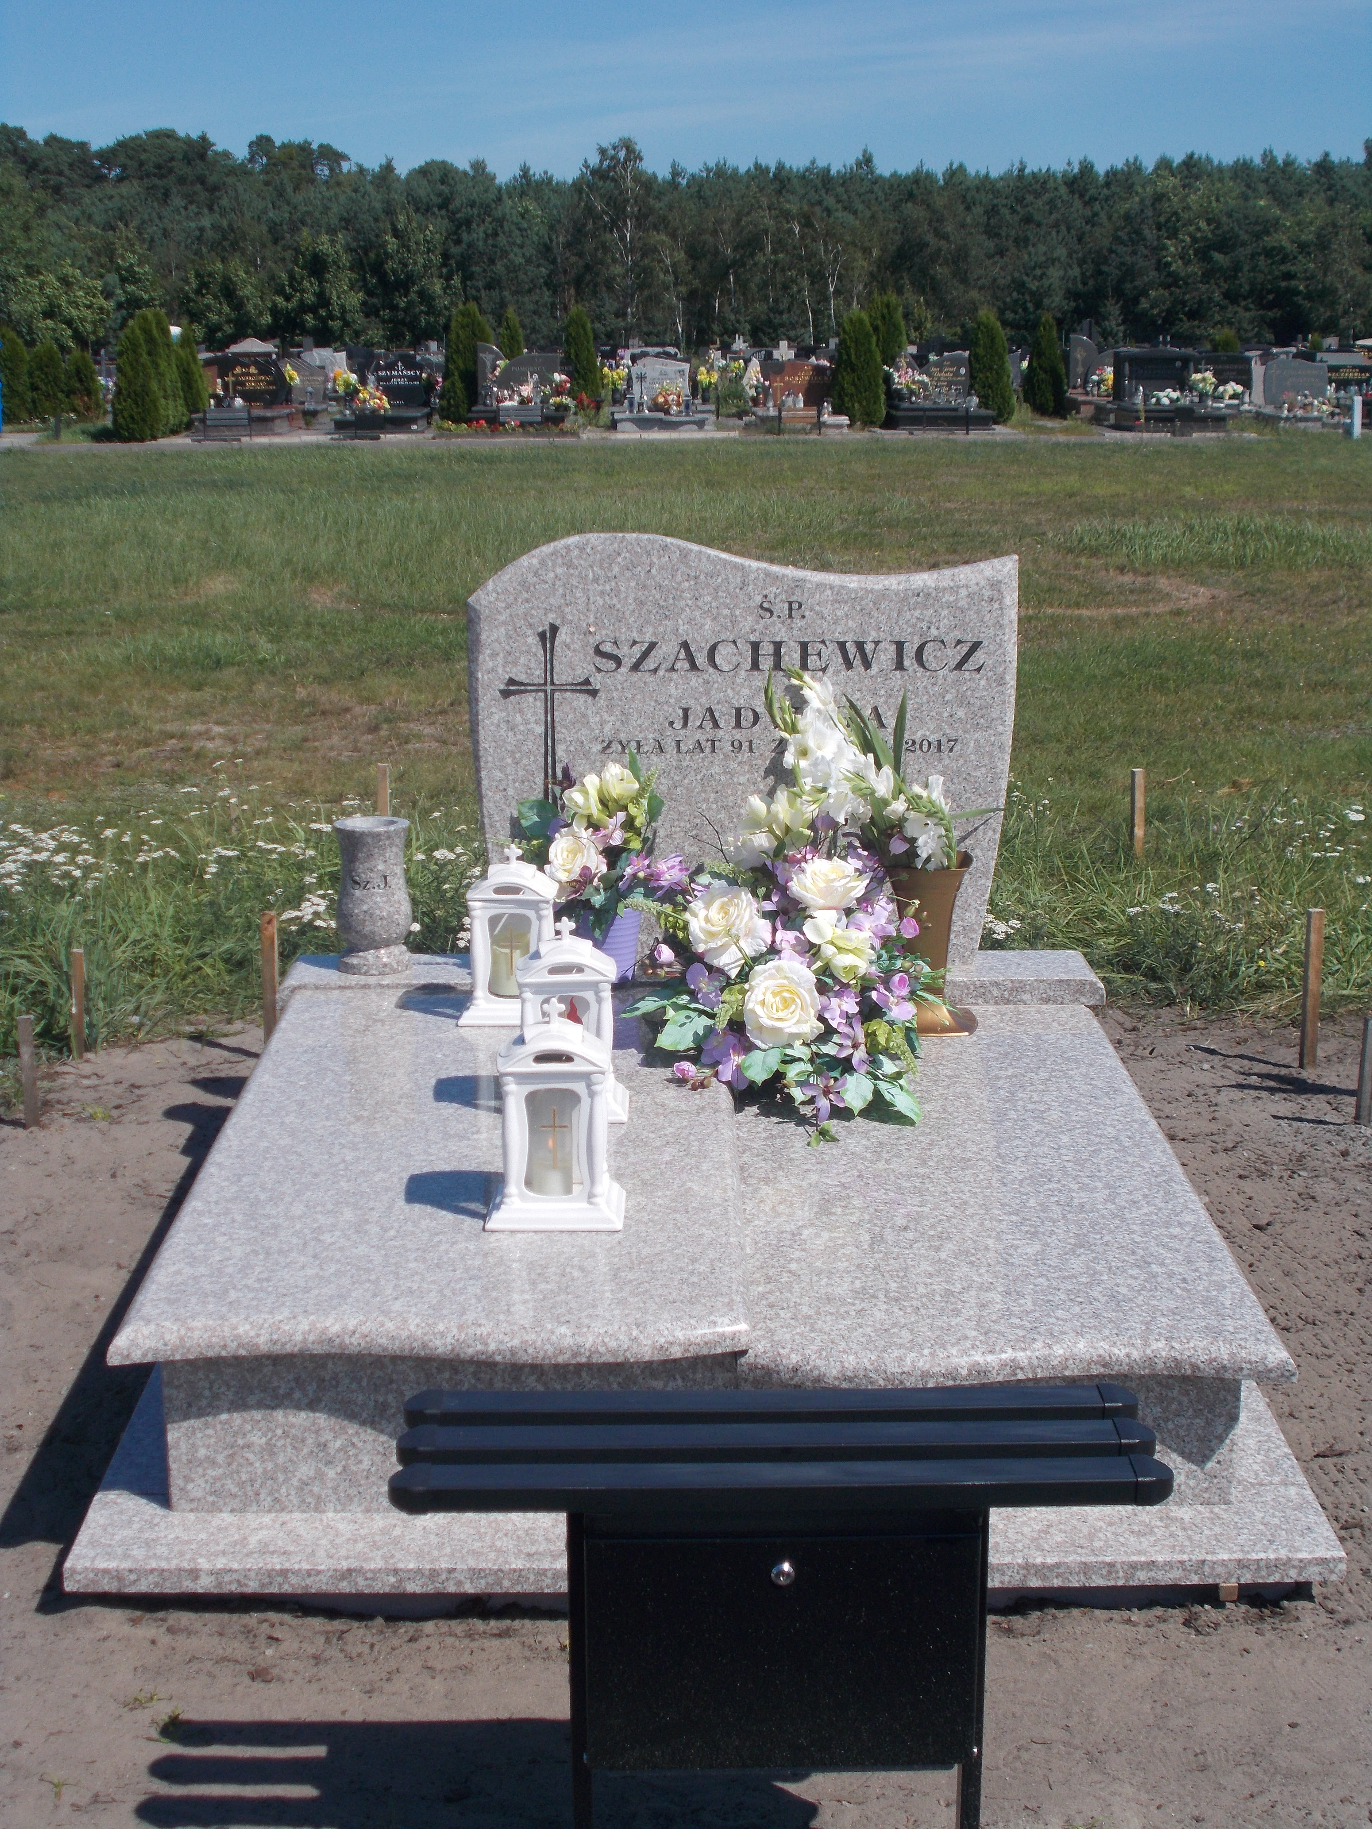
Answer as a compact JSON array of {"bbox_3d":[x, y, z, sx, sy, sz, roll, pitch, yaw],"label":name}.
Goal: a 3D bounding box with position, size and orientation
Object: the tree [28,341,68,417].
[{"bbox_3d":[-9.890,-8.294,41.000,0.600,1.180,0.600,0,13,0],"label":"tree"}]

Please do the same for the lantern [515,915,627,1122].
[{"bbox_3d":[-0.180,0.144,3.945,0.186,0.291,0.163,0,13,0],"label":"lantern"}]

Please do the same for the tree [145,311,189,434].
[{"bbox_3d":[-7.176,-7.492,36.500,0.630,1.650,0.630,0,13,0],"label":"tree"}]

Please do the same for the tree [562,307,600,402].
[{"bbox_3d":[-1.520,-8.132,38.500,0.560,1.570,0.560,0,13,0],"label":"tree"}]

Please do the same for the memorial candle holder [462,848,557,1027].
[{"bbox_3d":[-0.315,0.040,4.760,0.187,0.315,0.135,0,13,0],"label":"memorial candle holder"}]

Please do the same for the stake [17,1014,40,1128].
[{"bbox_3d":[-1.255,0.299,5.045,0.028,0.227,0.028,0,13,0],"label":"stake"}]

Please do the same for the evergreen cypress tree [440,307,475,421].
[{"bbox_3d":[-3.316,-8.205,39.300,0.616,1.728,0.616,0,14,0],"label":"evergreen cypress tree"}]

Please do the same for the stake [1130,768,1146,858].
[{"bbox_3d":[1.264,-0.282,7.397,0.037,0.254,0.037,0,13,0],"label":"stake"}]

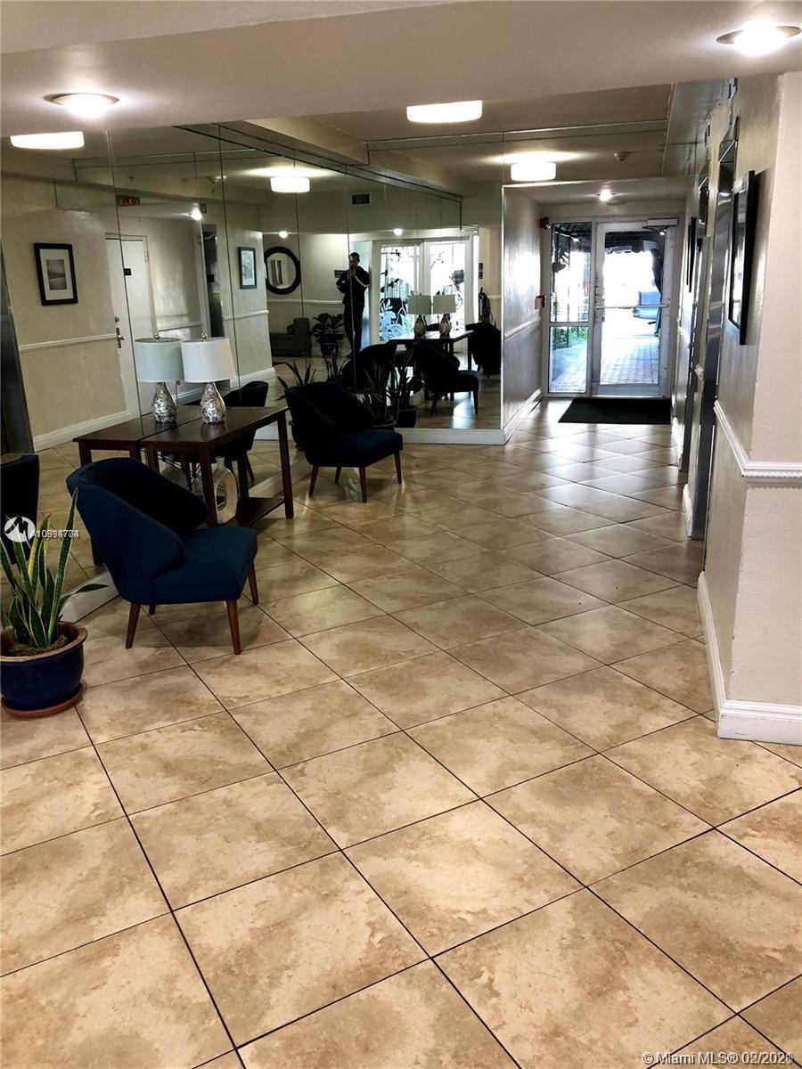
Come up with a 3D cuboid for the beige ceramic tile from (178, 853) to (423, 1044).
[{"bbox_3d":[-0.265,1.024,2.200,0.491,0.013,0.491,-11,20,-28],"label":"beige ceramic tile"}]

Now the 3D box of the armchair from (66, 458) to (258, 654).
[{"bbox_3d":[-1.058,0.075,3.999,0.740,0.775,0.680,-2,17,0],"label":"armchair"}]

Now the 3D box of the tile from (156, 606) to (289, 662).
[{"bbox_3d":[-0.823,0.464,4.057,0.491,0.013,0.491,-11,20,-28],"label":"tile"}]

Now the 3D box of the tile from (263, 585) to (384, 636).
[{"bbox_3d":[-0.395,0.380,4.293,0.491,0.013,0.491,-11,20,-28],"label":"tile"}]

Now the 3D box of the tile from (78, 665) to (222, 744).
[{"bbox_3d":[-1.008,0.666,3.422,0.491,0.013,0.491,-11,20,-28],"label":"tile"}]

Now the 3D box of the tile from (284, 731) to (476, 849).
[{"bbox_3d":[-0.083,0.823,2.832,0.491,0.013,0.491,-11,20,-28],"label":"tile"}]

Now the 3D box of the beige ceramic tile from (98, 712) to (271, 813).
[{"bbox_3d":[-0.767,0.793,3.048,0.500,0.010,0.500,-11,20,-28],"label":"beige ceramic tile"}]

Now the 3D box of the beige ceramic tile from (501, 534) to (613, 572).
[{"bbox_3d":[0.900,0.125,5.054,0.500,0.010,0.500,-11,20,-28],"label":"beige ceramic tile"}]

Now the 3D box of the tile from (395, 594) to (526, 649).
[{"bbox_3d":[0.277,0.414,4.121,0.491,0.013,0.491,-11,20,-28],"label":"tile"}]

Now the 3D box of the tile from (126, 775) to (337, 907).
[{"bbox_3d":[-0.477,0.841,2.424,0.457,0.012,0.457,-11,19,-28],"label":"tile"}]

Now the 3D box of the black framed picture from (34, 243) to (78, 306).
[{"bbox_3d":[-3.398,-2.574,8.556,0.030,0.569,0.574,3,18,15],"label":"black framed picture"}]

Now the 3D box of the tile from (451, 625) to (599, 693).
[{"bbox_3d":[0.533,0.538,3.752,0.500,0.010,0.500,-11,20,-28],"label":"tile"}]

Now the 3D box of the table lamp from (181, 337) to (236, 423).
[{"bbox_3d":[-1.186,-0.967,5.357,0.340,0.525,0.340,3,18,15],"label":"table lamp"}]

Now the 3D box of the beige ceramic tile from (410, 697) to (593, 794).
[{"bbox_3d":[0.345,0.740,3.062,0.491,0.013,0.491,-11,20,-28],"label":"beige ceramic tile"}]

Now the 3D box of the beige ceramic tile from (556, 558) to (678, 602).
[{"bbox_3d":[1.059,0.233,4.277,0.457,0.012,0.457,-11,19,-28],"label":"beige ceramic tile"}]

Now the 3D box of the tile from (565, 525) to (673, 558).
[{"bbox_3d":[1.229,0.044,4.878,0.457,0.012,0.457,-11,19,-28],"label":"tile"}]

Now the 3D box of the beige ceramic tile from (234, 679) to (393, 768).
[{"bbox_3d":[-0.308,0.653,3.025,0.457,0.012,0.457,-11,19,-28],"label":"beige ceramic tile"}]

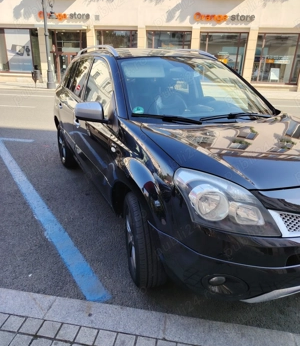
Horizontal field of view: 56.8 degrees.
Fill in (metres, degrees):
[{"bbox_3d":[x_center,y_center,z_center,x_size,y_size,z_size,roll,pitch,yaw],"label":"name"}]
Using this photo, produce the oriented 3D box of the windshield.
[{"bbox_3d":[0.400,-0.781,2.522,1.485,0.139,0.950,-9,55,-25],"label":"windshield"}]

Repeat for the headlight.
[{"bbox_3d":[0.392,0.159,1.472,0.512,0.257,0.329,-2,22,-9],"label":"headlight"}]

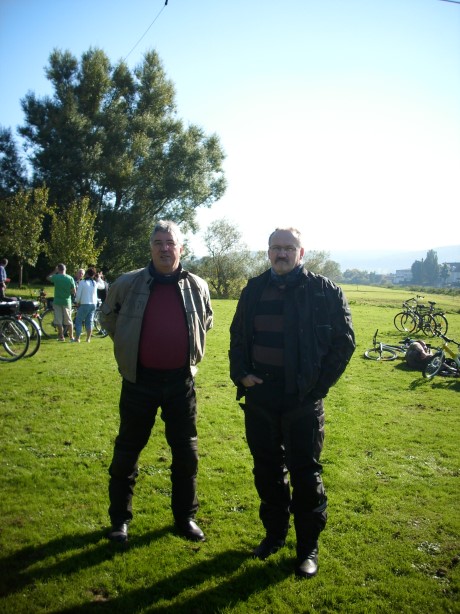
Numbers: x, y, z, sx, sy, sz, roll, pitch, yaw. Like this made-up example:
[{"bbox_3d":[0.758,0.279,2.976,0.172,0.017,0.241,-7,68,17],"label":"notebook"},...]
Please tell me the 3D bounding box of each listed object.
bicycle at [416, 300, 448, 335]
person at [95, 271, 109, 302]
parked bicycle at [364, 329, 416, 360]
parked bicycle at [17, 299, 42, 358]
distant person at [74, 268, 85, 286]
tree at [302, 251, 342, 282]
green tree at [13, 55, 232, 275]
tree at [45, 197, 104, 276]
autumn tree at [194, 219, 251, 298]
[{"bbox_3d":[6.253,0.317,17.400,0.600,1.080,1.750,0,3,-30],"label":"bicycle"},{"bbox_3d":[-3.201,-0.088,13.800,0.500,1.620,0.360,2,3,21],"label":"person"},{"bbox_3d":[3.640,0.900,11.800,1.720,0.550,1.020,-2,15,-18],"label":"parked bicycle"},{"bbox_3d":[-4.000,0.330,9.360,1.750,1.060,0.580,1,3,14],"label":"parked bicycle"},{"bbox_3d":[-3.888,-0.142,14.200,0.500,1.670,0.340,0,3,-18],"label":"distant person"},{"bbox_3d":[14.820,-6.386,90.000,6.500,6.200,6.000,1,3,0],"label":"tree"},{"bbox_3d":[-9.780,-12.418,50.000,17.500,20.500,15.500,1,3,0],"label":"green tree"},{"bbox_3d":[-10.751,-4.460,38.000,4.000,6.300,3.800,1,3,0],"label":"tree"},{"bbox_3d":[-0.682,-4.367,50.000,5.100,7.300,4.800,1,3,0],"label":"autumn tree"}]

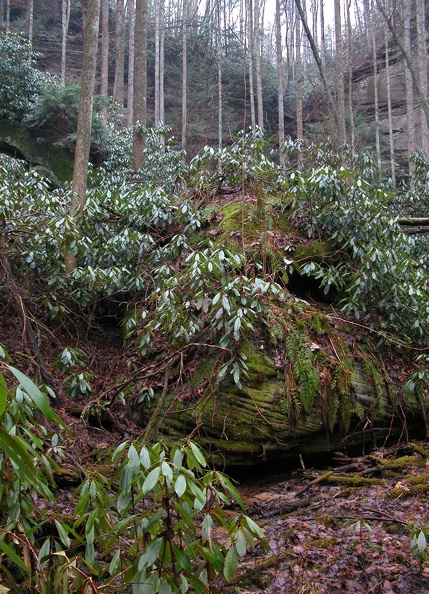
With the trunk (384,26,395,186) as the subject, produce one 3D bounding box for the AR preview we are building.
[{"bbox_3d":[5.237,-5.734,17.416,0.090,5.320,0.090,0,-9,0],"label":"trunk"}]

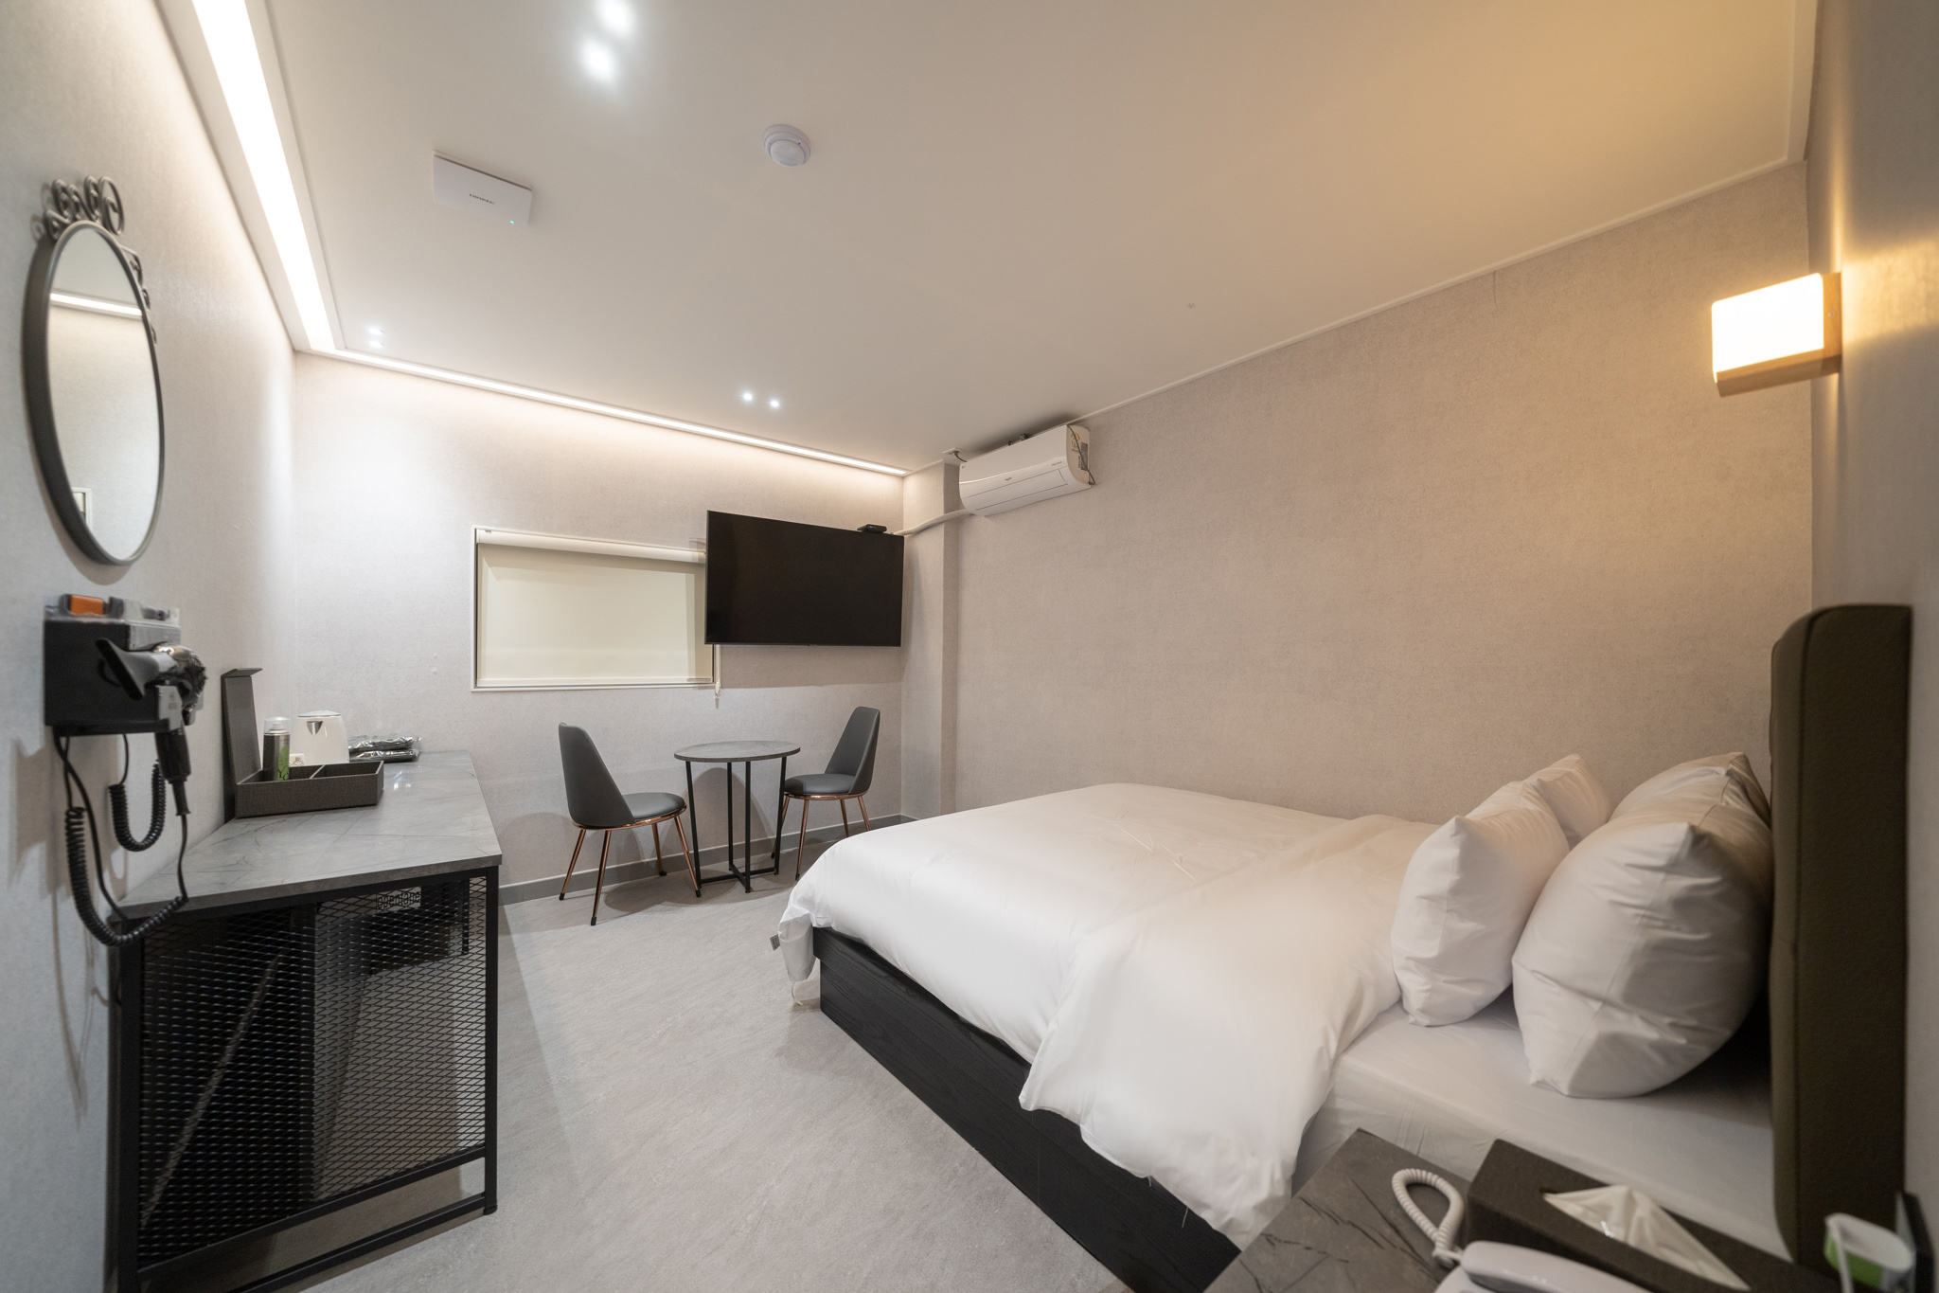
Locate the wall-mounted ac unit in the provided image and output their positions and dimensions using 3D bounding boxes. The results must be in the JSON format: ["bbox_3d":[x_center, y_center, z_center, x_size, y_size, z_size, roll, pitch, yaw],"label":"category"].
[{"bbox_3d":[0.293,-0.961,3.653,0.186,0.299,0.855,1,-2,-40],"label":"wall-mounted ac unit"}]

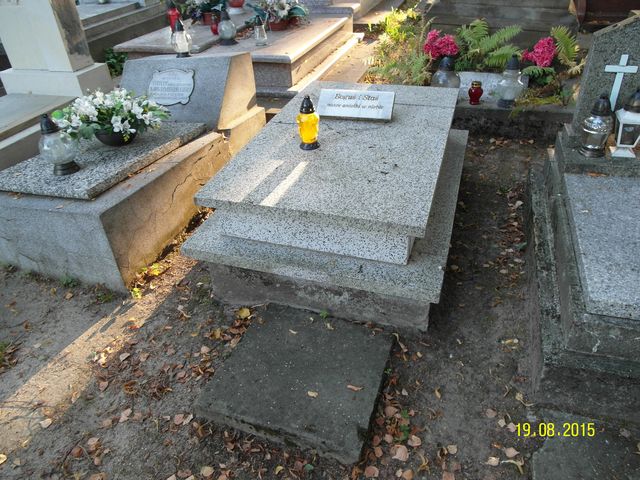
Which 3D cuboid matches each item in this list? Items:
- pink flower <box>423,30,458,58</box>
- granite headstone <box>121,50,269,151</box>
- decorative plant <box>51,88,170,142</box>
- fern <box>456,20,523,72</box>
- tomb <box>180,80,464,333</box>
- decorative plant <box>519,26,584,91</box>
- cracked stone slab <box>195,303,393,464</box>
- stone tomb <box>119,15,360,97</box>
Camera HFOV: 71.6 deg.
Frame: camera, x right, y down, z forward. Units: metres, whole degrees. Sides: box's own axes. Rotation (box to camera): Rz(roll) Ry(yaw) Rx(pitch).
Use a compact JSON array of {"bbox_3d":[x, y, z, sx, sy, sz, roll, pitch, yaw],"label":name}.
[{"bbox_3d":[0.914,-1.467,3.375,0.225,0.213,0.228,9,38,17],"label":"pink flower"},{"bbox_3d":[-0.803,-0.840,2.660,0.804,0.451,0.524,5,34,17],"label":"granite headstone"},{"bbox_3d":[-1.060,-0.636,2.266,0.540,0.210,0.340,-2,37,2],"label":"decorative plant"},{"bbox_3d":[1.235,-1.424,3.272,0.410,0.306,0.399,9,38,17],"label":"fern"},{"bbox_3d":[0.181,-0.357,2.377,1.089,0.418,1.653,9,38,17],"label":"tomb"},{"bbox_3d":[1.584,-1.262,3.072,0.293,0.327,0.342,9,38,17],"label":"decorative plant"},{"bbox_3d":[-0.069,0.479,1.594,0.560,0.058,0.518,9,38,17],"label":"cracked stone slab"},{"bbox_3d":[-0.701,-1.978,4.548,1.710,0.399,1.767,9,38,17],"label":"stone tomb"}]

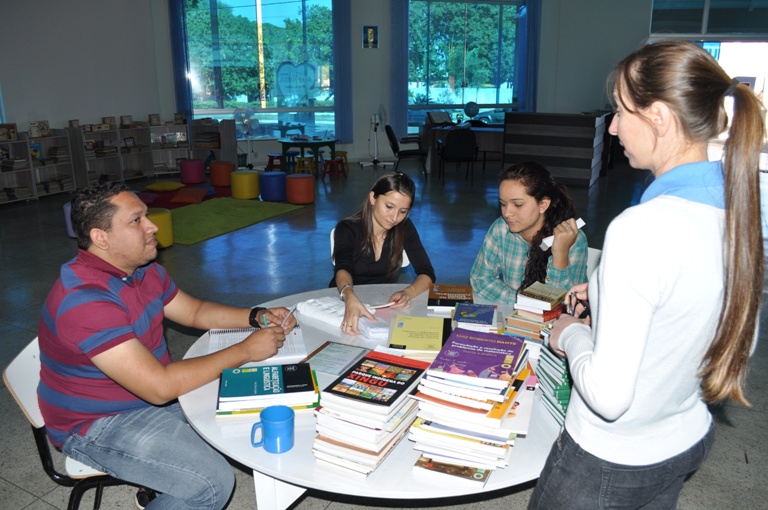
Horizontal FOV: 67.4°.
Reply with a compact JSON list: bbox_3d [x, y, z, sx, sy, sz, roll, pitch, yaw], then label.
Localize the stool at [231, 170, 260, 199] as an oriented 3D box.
[{"bbox_3d":[-1.964,-0.996,8.173,0.360,0.345,0.360,-4,17,-13],"label":"stool"}]

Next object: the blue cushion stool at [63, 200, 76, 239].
[{"bbox_3d":[-3.100,-0.365,5.968,0.360,0.350,0.360,0,16,0],"label":"blue cushion stool"}]

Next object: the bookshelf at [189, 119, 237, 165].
[{"bbox_3d":[-3.070,-1.949,10.370,0.660,0.920,0.420,5,17,16],"label":"bookshelf"}]

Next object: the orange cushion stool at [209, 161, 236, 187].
[{"bbox_3d":[-2.582,-1.300,9.208,0.360,0.345,0.360,-5,17,-15],"label":"orange cushion stool"}]

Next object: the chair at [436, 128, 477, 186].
[{"bbox_3d":[1.160,-1.569,9.179,0.560,0.860,0.580,-1,16,-3],"label":"chair"}]

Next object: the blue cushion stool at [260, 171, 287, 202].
[{"bbox_3d":[-1.528,-0.946,7.937,0.365,0.360,0.365,0,16,0],"label":"blue cushion stool"}]

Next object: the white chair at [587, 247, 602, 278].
[{"bbox_3d":[0.729,0.391,2.677,0.430,0.800,0.480,14,22,41],"label":"white chair"}]

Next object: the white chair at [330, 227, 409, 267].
[{"bbox_3d":[-0.060,0.311,2.821,0.430,0.820,0.500,-1,16,-3],"label":"white chair"}]

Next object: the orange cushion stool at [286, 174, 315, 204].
[{"bbox_3d":[-1.129,-0.894,7.809,0.360,0.345,0.360,-3,17,-8],"label":"orange cushion stool"}]

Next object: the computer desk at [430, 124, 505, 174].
[{"bbox_3d":[1.630,-1.770,10.026,1.400,0.770,0.660,8,18,27],"label":"computer desk"}]

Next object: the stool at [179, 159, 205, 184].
[{"bbox_3d":[-3.143,-1.375,9.476,0.360,0.345,0.360,-6,18,-17],"label":"stool"}]

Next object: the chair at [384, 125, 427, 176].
[{"bbox_3d":[0.359,-1.665,9.420,0.640,0.870,0.570,1,17,5],"label":"chair"}]

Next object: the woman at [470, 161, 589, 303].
[{"bbox_3d":[0.667,0.247,2.409,0.520,1.230,0.700,11,20,34],"label":"woman"}]

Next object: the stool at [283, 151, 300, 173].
[{"bbox_3d":[-1.605,-1.618,10.211,0.310,0.360,0.310,-3,17,-8],"label":"stool"}]

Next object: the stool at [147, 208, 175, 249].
[{"bbox_3d":[-2.270,-0.272,5.651,0.360,0.350,0.360,6,17,20],"label":"stool"}]

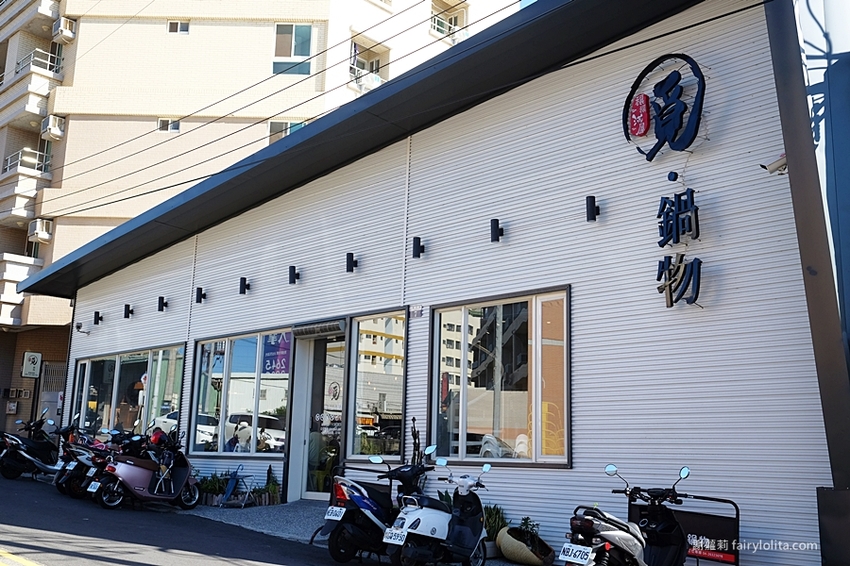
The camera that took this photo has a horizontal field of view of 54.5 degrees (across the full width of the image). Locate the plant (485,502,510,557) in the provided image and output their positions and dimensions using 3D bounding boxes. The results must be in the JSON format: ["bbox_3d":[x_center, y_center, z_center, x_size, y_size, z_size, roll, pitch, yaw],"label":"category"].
[{"bbox_3d":[0.739,2.794,9.319,0.400,0.569,0.360,-10,-17,43],"label":"plant"}]

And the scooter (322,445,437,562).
[{"bbox_3d":[-0.321,2.308,8.846,0.720,1.180,1.750,-10,-17,43],"label":"scooter"}]

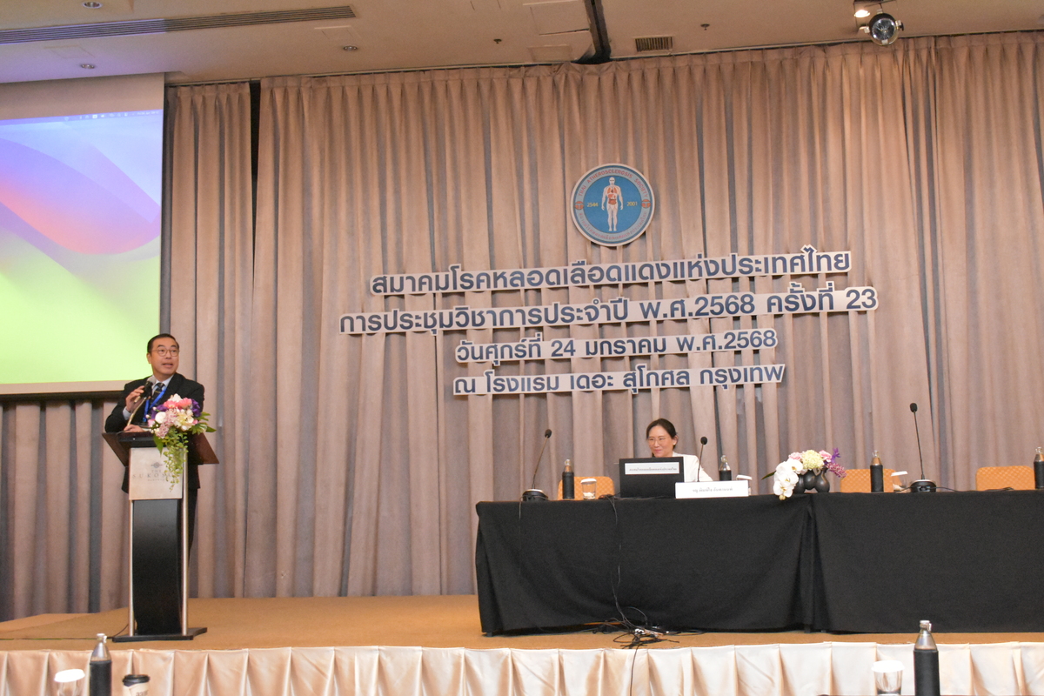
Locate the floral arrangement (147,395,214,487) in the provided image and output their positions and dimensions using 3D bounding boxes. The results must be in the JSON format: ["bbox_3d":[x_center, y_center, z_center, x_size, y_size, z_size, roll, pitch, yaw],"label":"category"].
[{"bbox_3d":[-1.949,0.534,7.115,0.368,0.518,0.310,-1,-6,-2],"label":"floral arrangement"}]

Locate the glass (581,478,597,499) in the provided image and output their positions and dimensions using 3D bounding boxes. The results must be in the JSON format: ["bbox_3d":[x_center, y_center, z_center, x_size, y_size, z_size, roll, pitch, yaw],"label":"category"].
[{"bbox_3d":[0.382,0.803,7.085,0.090,0.120,0.090,-2,-7,7],"label":"glass"}]

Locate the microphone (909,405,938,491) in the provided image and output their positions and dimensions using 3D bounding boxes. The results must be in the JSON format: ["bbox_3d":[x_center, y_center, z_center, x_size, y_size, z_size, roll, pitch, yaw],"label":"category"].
[{"bbox_3d":[2.207,0.551,6.904,0.142,0.493,0.160,-2,-6,6],"label":"microphone"}]

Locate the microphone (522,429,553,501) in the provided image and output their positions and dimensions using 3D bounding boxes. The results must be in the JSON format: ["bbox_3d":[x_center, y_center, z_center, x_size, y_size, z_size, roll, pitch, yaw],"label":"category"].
[{"bbox_3d":[0.090,0.663,7.069,0.150,0.410,0.190,-4,-8,22],"label":"microphone"}]

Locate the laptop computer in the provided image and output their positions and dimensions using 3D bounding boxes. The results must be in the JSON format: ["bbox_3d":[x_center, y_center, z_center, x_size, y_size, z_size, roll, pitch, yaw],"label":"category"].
[{"bbox_3d":[0.740,0.736,7.026,0.355,0.225,0.290,-3,-7,11],"label":"laptop computer"}]

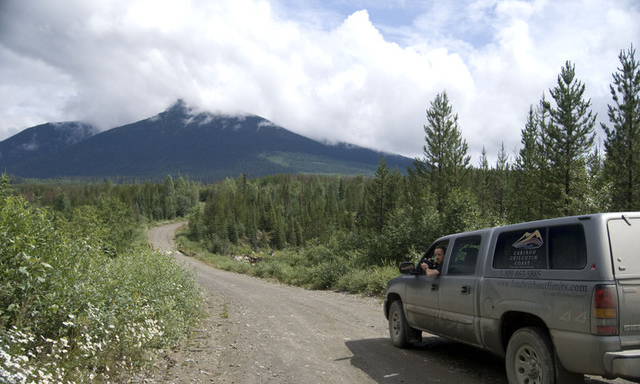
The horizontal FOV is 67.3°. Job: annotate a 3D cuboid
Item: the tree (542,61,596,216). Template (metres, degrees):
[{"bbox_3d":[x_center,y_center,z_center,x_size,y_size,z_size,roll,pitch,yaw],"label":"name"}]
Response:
[{"bbox_3d":[11.430,-1.720,22.000,2.470,8.610,2.470,0,0,0],"label":"tree"}]

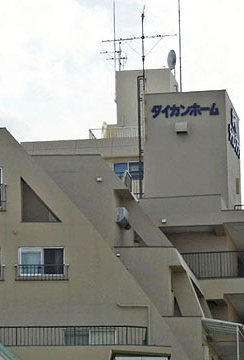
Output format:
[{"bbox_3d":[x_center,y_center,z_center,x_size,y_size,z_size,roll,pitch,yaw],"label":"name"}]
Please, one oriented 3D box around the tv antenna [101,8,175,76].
[{"bbox_3d":[0.680,-5.667,78.300,3.100,2.850,1.000,-5,-12,18],"label":"tv antenna"}]

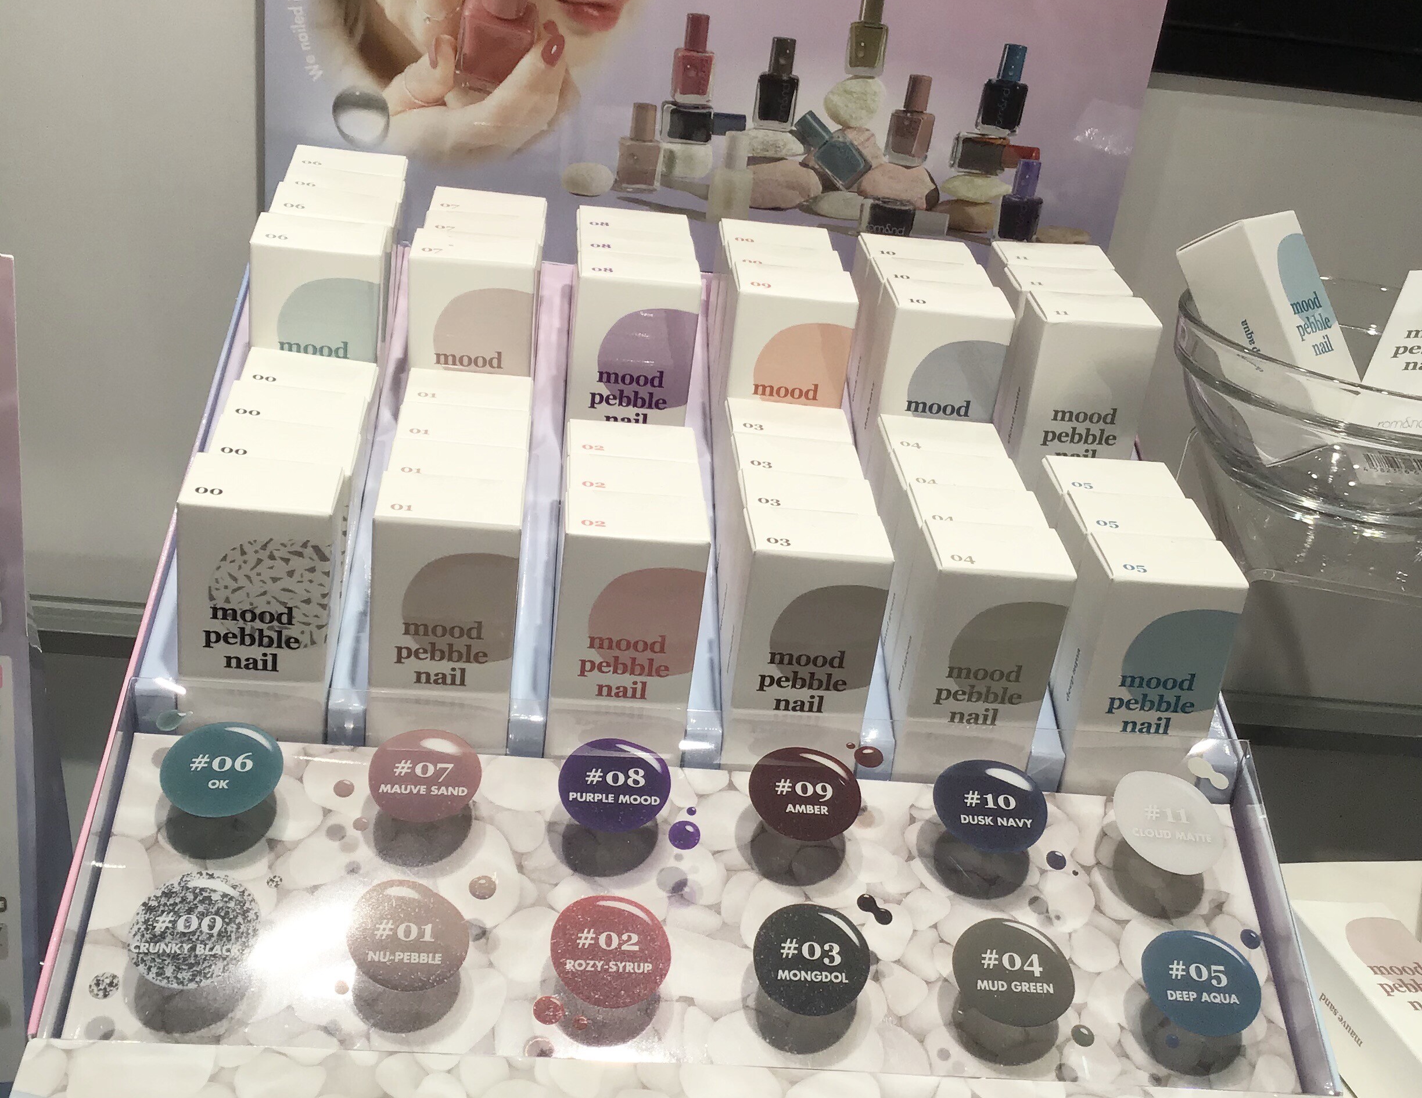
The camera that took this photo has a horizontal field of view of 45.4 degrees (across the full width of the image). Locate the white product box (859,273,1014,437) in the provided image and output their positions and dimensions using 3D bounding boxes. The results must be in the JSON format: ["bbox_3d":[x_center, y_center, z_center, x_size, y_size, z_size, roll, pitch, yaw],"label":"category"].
[{"bbox_3d":[0.062,-0.041,0.479,0.032,0.065,0.021,4,30,-6],"label":"white product box"}]

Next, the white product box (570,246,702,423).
[{"bbox_3d":[-0.024,-0.050,0.505,0.035,0.072,0.024,4,29,-6],"label":"white product box"}]

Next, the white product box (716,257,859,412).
[{"bbox_3d":[0.021,-0.046,0.510,0.035,0.072,0.024,4,29,-6],"label":"white product box"}]

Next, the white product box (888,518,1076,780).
[{"bbox_3d":[0.068,0.031,0.442,0.035,0.072,0.024,4,29,-6],"label":"white product box"}]

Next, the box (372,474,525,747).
[{"bbox_3d":[-0.062,0.017,0.398,0.032,0.065,0.021,4,31,-6],"label":"box"}]

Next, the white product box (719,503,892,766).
[{"bbox_3d":[0.022,0.028,0.437,0.035,0.072,0.024,4,29,-6],"label":"white product box"}]

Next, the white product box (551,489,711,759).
[{"bbox_3d":[-0.021,0.021,0.402,0.032,0.065,0.021,4,29,-7],"label":"white product box"}]

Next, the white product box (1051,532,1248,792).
[{"bbox_3d":[0.103,0.030,0.411,0.032,0.065,0.021,3,30,-5],"label":"white product box"}]

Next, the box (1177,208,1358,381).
[{"bbox_3d":[0.162,-0.060,0.483,0.032,0.065,0.021,-18,-4,-43],"label":"box"}]

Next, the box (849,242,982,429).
[{"bbox_3d":[0.060,-0.050,0.498,0.032,0.065,0.021,3,30,-5],"label":"box"}]

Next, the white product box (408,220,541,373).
[{"bbox_3d":[-0.064,-0.050,0.458,0.032,0.065,0.021,4,30,-5],"label":"white product box"}]

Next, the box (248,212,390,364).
[{"bbox_3d":[-0.114,-0.057,0.493,0.035,0.072,0.024,4,29,-6],"label":"box"}]

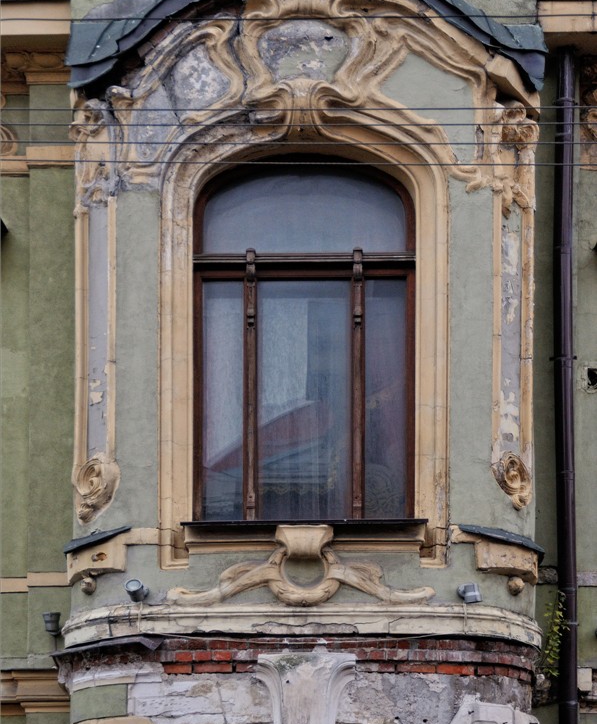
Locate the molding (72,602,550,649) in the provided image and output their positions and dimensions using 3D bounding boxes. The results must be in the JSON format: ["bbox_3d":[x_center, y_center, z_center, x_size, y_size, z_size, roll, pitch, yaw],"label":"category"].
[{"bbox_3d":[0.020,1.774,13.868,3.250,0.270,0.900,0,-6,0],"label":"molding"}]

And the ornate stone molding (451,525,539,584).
[{"bbox_3d":[1.320,1.302,13.811,0.520,0.365,0.380,2,-7,-20],"label":"ornate stone molding"}]

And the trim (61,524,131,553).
[{"bbox_3d":[-1.368,1.205,13.883,0.400,0.140,0.350,-3,-7,25],"label":"trim"}]

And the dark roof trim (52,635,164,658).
[{"bbox_3d":[-1.282,1.920,13.822,0.700,0.130,0.400,-3,-7,25],"label":"dark roof trim"}]

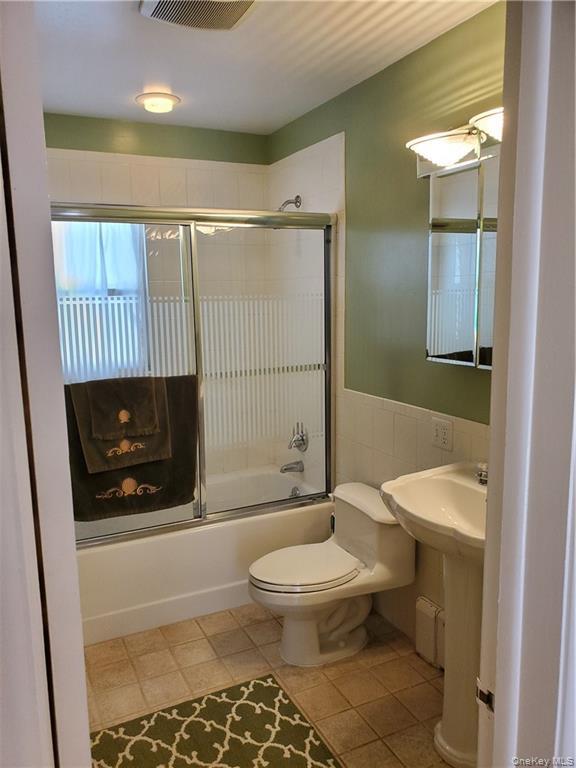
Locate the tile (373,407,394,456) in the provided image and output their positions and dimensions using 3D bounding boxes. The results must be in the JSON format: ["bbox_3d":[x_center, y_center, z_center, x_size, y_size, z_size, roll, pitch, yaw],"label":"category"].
[{"bbox_3d":[0.434,0.215,2.606,0.010,0.198,0.155,-6,10,-26],"label":"tile"}]

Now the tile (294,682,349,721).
[{"bbox_3d":[0.131,1.204,2.182,0.166,0.010,0.166,-6,10,-26],"label":"tile"}]

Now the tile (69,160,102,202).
[{"bbox_3d":[-1.030,-1.026,2.955,0.151,0.200,0.010,-5,10,-26],"label":"tile"}]

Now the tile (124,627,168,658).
[{"bbox_3d":[-0.621,1.139,2.527,0.166,0.010,0.166,-5,10,-26],"label":"tile"}]

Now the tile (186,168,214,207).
[{"bbox_3d":[-0.501,-1.100,3.262,0.151,0.198,0.010,-6,10,-26],"label":"tile"}]

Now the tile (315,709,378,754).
[{"bbox_3d":[0.201,1.196,1.980,0.165,0.010,0.165,-5,10,-26],"label":"tile"}]

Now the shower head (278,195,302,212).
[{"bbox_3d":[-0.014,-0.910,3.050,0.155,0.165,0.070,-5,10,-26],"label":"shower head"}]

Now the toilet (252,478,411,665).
[{"bbox_3d":[0.149,0.818,2.440,0.660,0.600,0.450,-5,10,-26],"label":"toilet"}]

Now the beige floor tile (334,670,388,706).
[{"bbox_3d":[0.281,1.171,2.220,0.166,0.010,0.166,-5,10,-26],"label":"beige floor tile"}]

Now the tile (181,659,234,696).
[{"bbox_3d":[-0.319,1.159,2.280,0.165,0.010,0.165,-5,10,-26],"label":"tile"}]

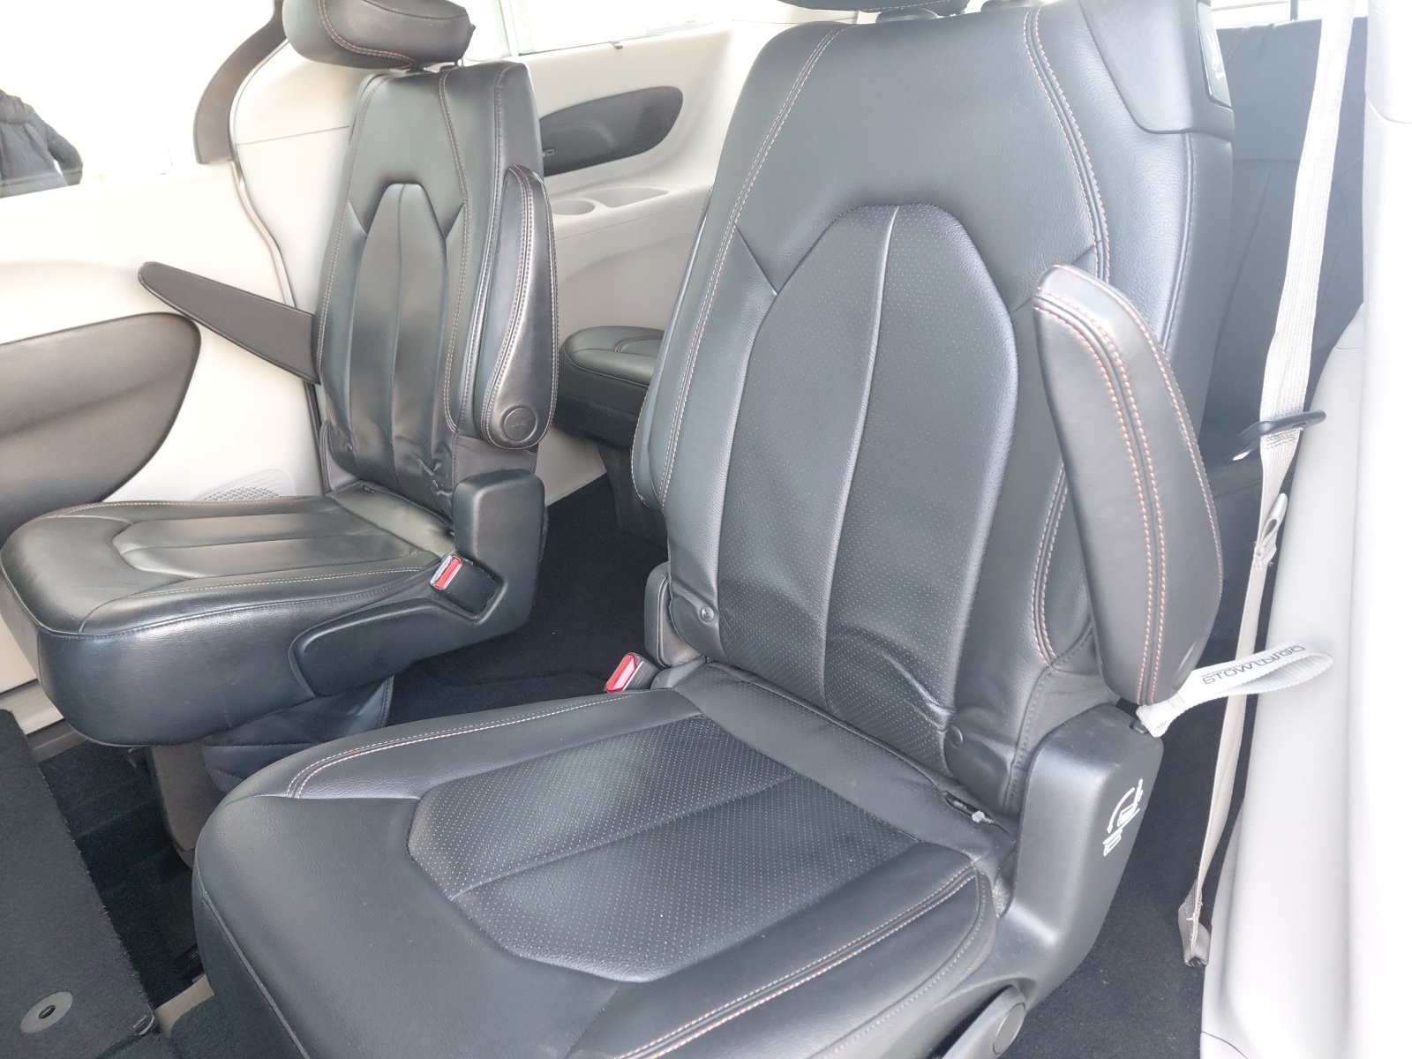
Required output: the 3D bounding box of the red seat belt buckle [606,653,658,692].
[{"bbox_3d":[-0.065,0.158,1.033,0.024,0.060,0.042,21,72,44],"label":"red seat belt buckle"}]

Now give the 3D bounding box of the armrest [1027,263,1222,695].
[{"bbox_3d":[0.262,-0.021,0.623,0.060,0.335,0.108,21,57,44],"label":"armrest"}]

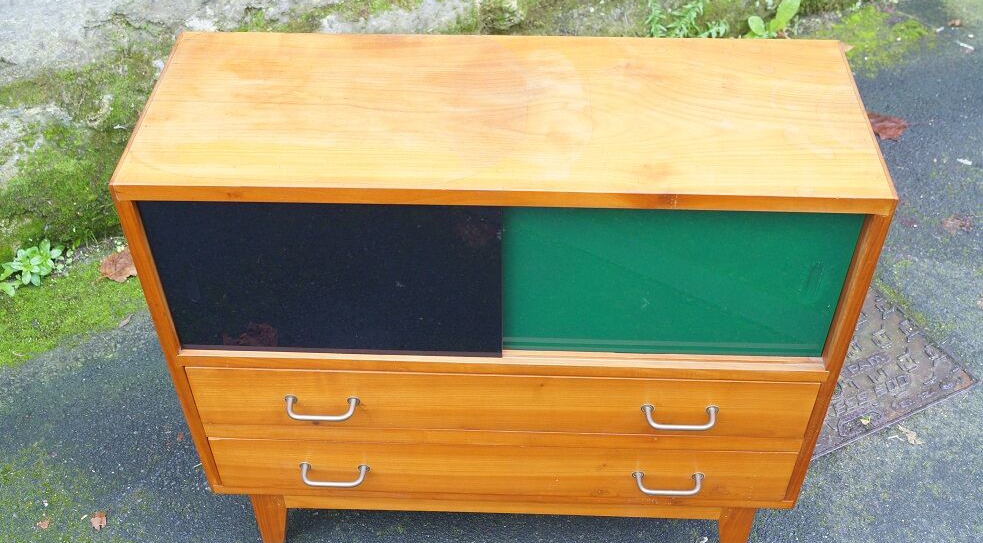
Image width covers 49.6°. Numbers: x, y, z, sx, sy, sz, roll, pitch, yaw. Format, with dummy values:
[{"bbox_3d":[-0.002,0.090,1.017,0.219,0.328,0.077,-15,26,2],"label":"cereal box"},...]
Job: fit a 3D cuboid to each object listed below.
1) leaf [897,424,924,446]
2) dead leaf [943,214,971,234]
[{"bbox_3d":[0.829,0.322,2.105,0.030,0.012,0.057,-29,51,-26],"label":"leaf"},{"bbox_3d":[1.135,-0.117,2.584,0.074,0.014,0.073,1,44,2],"label":"dead leaf"}]

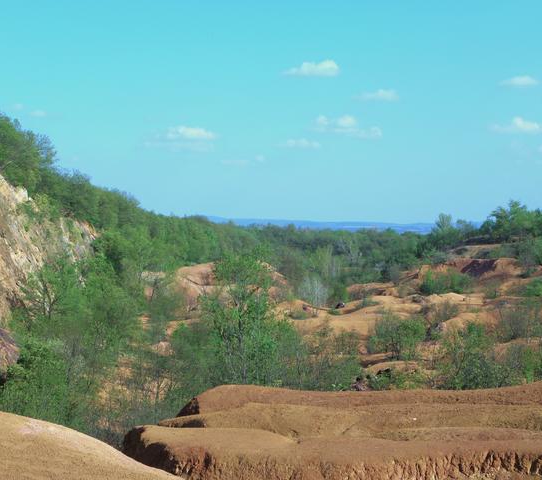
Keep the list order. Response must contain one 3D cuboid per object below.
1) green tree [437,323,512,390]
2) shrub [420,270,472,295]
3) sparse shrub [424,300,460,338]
[{"bbox_3d":[8.927,5.085,46.000,3.140,2.970,2.830,0,1,0],"label":"green tree"},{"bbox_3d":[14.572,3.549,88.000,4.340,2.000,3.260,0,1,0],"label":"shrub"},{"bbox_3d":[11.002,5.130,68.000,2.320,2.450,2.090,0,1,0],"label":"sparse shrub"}]

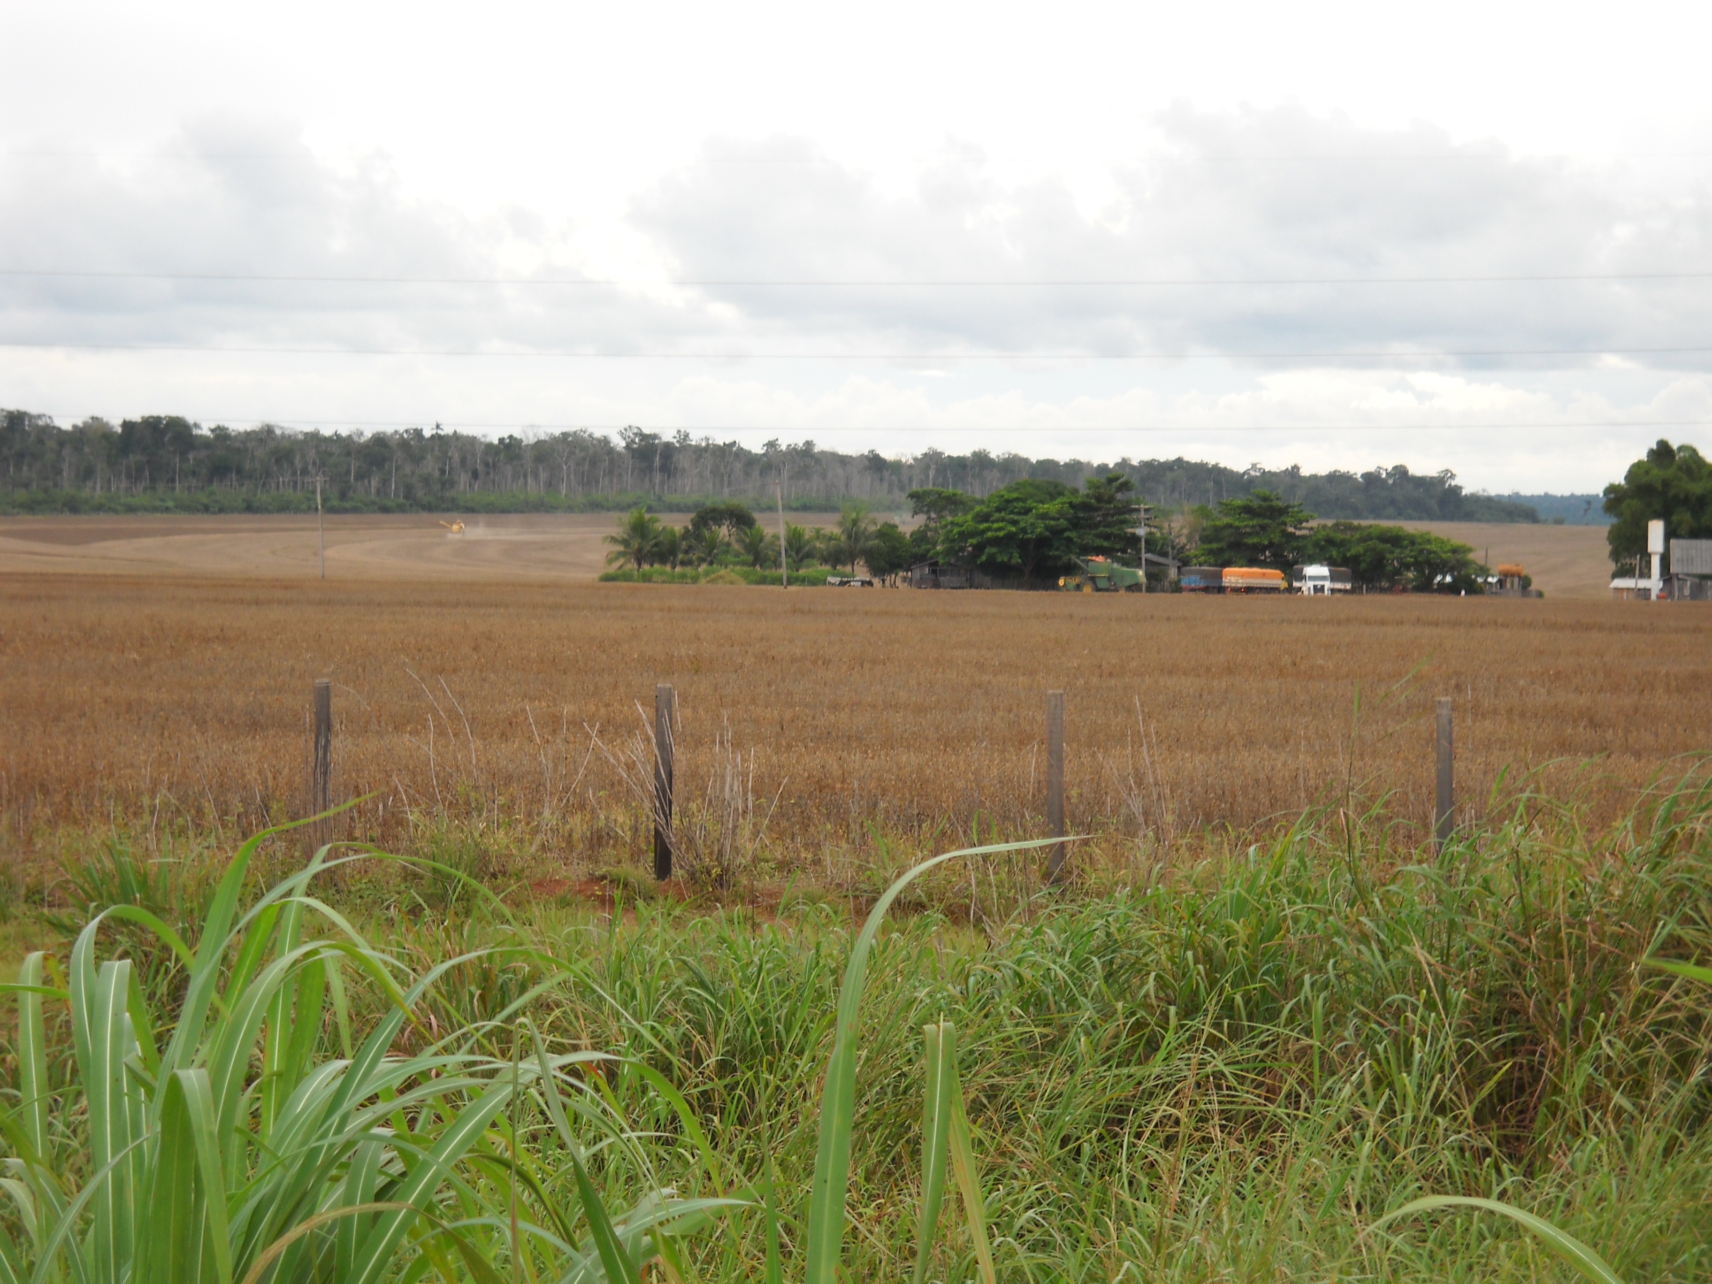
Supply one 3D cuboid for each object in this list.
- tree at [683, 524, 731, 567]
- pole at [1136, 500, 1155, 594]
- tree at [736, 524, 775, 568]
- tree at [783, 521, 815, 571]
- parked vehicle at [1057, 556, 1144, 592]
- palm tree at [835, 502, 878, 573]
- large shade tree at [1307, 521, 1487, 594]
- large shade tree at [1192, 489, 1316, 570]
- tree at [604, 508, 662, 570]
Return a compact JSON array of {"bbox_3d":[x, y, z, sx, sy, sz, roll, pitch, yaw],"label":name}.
[{"bbox_3d":[-14.920,-9.370,490.000,4.800,4.950,4.800,0,1,0],"label":"tree"},{"bbox_3d":[27.680,-8.890,468.000,1.900,9.200,0.500,0,1,0],"label":"pole"},{"bbox_3d":[-9.970,-9.370,490.000,4.200,4.950,4.200,0,1,0],"label":"tree"},{"bbox_3d":[-5.670,-9.400,488.000,3.800,5.070,3.800,0,1,0],"label":"tree"},{"bbox_3d":[23.500,-6.290,470.000,8.200,3.980,4.600,1,1,30],"label":"parked vehicle"},{"bbox_3d":[0.070,-10.310,490.000,4.500,7.360,4.500,0,1,0],"label":"palm tree"},{"bbox_3d":[53.680,-8.310,487.000,17.500,7.450,13.500,0,1,0],"label":"large shade tree"},{"bbox_3d":[39.820,-9.970,490.000,12.300,10.710,11.500,0,1,0],"label":"large shade tree"},{"bbox_3d":[-22.220,-10.240,490.000,6.000,6.690,6.000,0,1,0],"label":"tree"}]

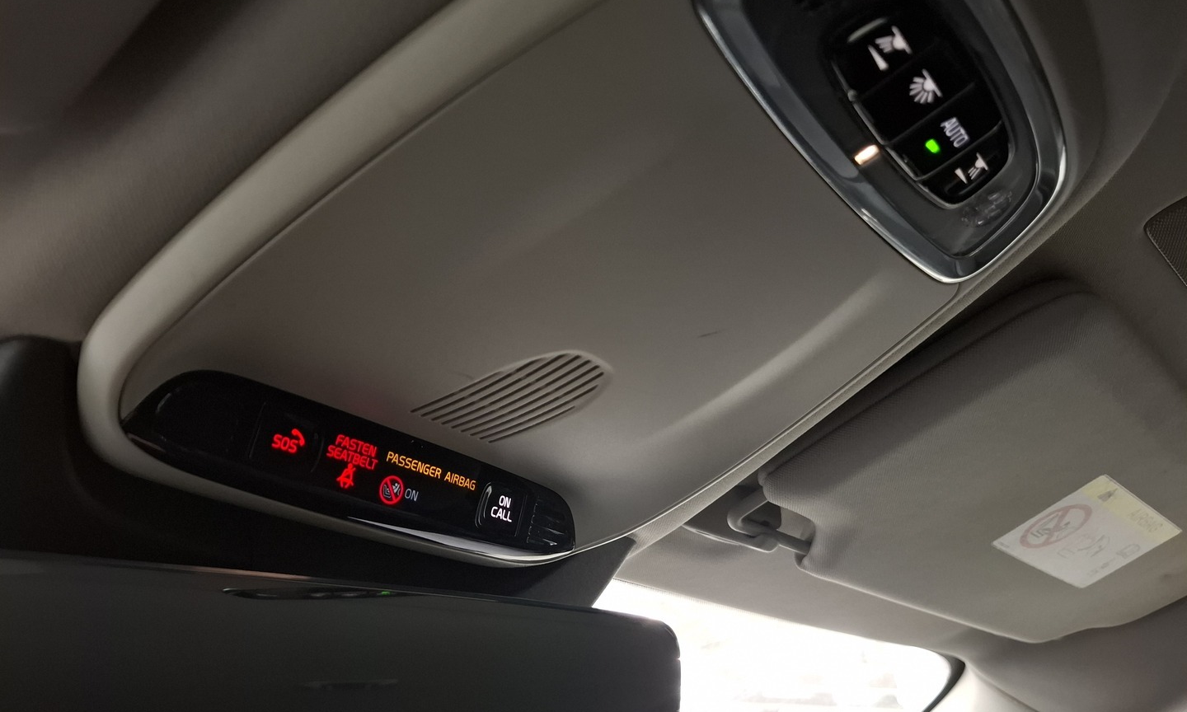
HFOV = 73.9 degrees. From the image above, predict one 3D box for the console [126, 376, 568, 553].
[{"bbox_3d":[-0.074,0.045,0.292,0.023,0.037,0.187,-6,-24,43],"label":"console"}]

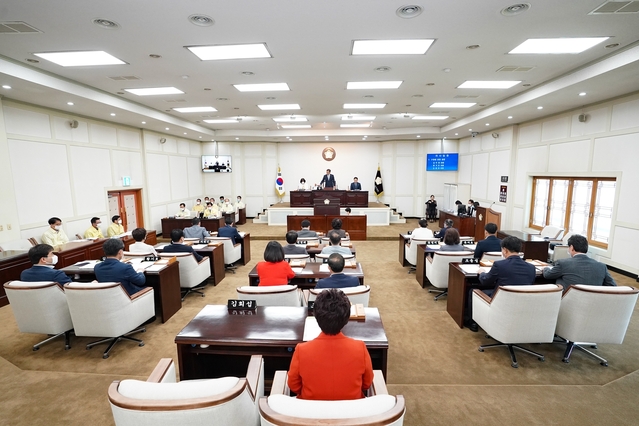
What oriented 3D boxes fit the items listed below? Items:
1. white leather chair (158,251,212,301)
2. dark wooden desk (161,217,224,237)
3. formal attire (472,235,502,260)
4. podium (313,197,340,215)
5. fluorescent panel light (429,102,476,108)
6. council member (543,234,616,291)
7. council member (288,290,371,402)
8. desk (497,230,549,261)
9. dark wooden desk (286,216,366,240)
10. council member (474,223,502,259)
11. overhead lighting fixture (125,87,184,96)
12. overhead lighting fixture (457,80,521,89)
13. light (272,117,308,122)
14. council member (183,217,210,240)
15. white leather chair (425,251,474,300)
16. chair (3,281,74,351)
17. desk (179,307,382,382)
[{"bbox_3d":[-2.579,1.131,5.497,0.670,0.880,0.700,0,8,5],"label":"white leather chair"},{"bbox_3d":[-4.281,0.443,9.701,2.020,0.660,0.520,0,7,3],"label":"dark wooden desk"},{"bbox_3d":[3.157,0.720,5.234,0.520,0.620,0.420,0,8,-2],"label":"formal attire"},{"bbox_3d":[0.341,0.027,11.921,1.120,1.280,0.650,0,8,3],"label":"podium"},{"bbox_3d":[3.781,-3.048,8.017,1.200,0.070,0.560,0,7,3],"label":"fluorescent panel light"},{"bbox_3d":[2.908,0.935,3.513,0.620,1.340,0.780,-1,7,-2],"label":"council member"},{"bbox_3d":[0.069,1.077,1.812,0.530,1.316,0.775,0,8,3],"label":"council member"},{"bbox_3d":[4.666,0.905,6.627,0.530,0.765,1.173,0,8,3],"label":"desk"},{"bbox_3d":[0.305,0.573,11.451,3.121,0.979,0.632,0,8,3],"label":"dark wooden desk"},{"bbox_3d":[2.701,0.795,4.795,0.550,1.290,0.750,-1,7,0],"label":"council member"},{"bbox_3d":[-3.699,-2.760,6.402,1.200,0.070,0.540,0,7,3],"label":"overhead lighting fixture"},{"bbox_3d":[3.817,-2.863,6.407,1.210,0.060,0.520,0,8,3],"label":"overhead lighting fixture"},{"bbox_3d":[-1.062,-3.476,10.523,1.212,0.071,0.556,0,8,3],"label":"light"},{"bbox_3d":[-2.528,0.674,6.304,0.560,1.250,0.750,0,7,8],"label":"council member"},{"bbox_3d":[2.137,1.006,4.734,0.650,0.900,0.670,0,7,6],"label":"white leather chair"},{"bbox_3d":[-3.352,1.241,3.727,0.673,0.887,0.694,1,8,11],"label":"chair"},{"bbox_3d":[-0.273,1.282,2.415,1.585,0.765,0.551,0,8,3],"label":"desk"}]

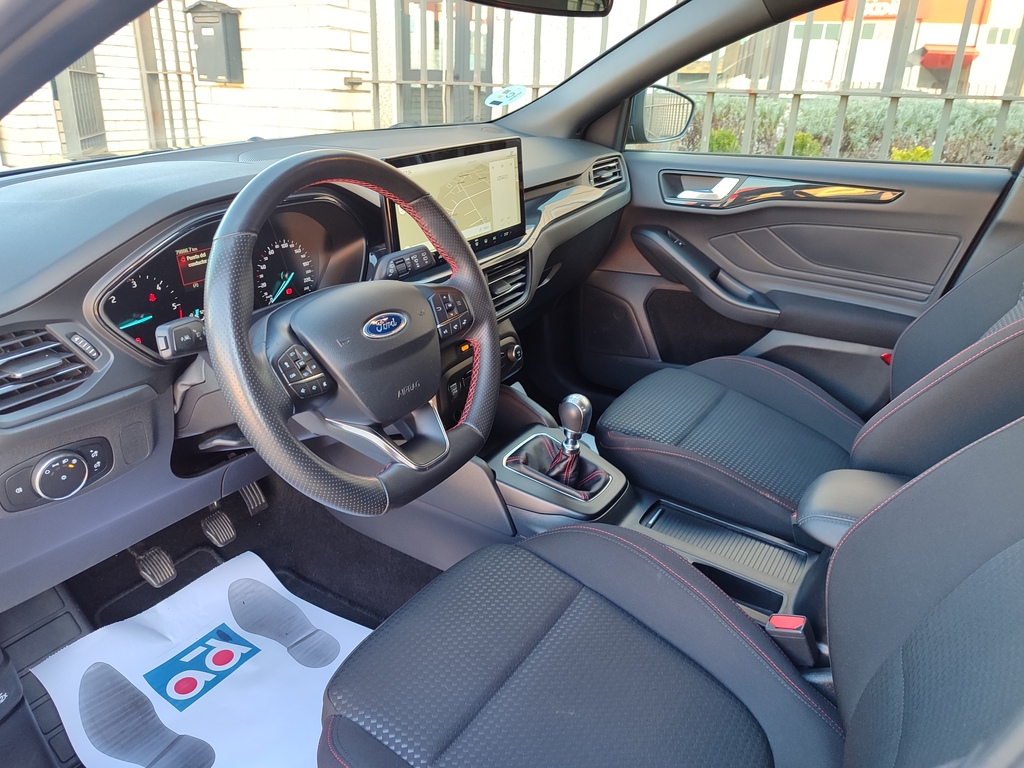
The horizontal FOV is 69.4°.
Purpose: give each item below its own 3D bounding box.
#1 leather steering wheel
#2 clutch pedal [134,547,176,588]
[{"bbox_3d":[-0.161,-0.057,0.766,0.100,0.353,0.370,-11,13,37],"label":"leather steering wheel"},{"bbox_3d":[-0.561,0.292,1.161,0.022,0.056,0.050,-30,0,41],"label":"clutch pedal"}]

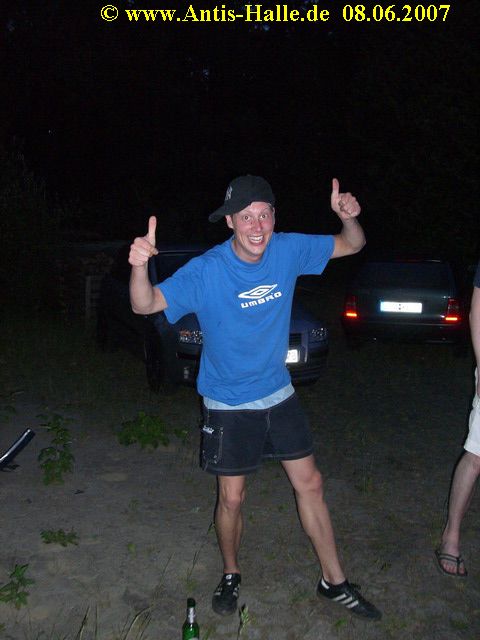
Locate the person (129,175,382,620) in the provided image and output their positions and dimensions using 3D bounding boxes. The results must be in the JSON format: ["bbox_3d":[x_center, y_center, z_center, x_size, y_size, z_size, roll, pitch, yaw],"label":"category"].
[{"bbox_3d":[0.073,0.300,2.800,1.040,1.750,0.560,1,6,-7],"label":"person"}]

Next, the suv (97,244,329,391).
[{"bbox_3d":[-0.537,-0.170,8.183,1.770,1.440,4.400,0,7,-21],"label":"suv"}]

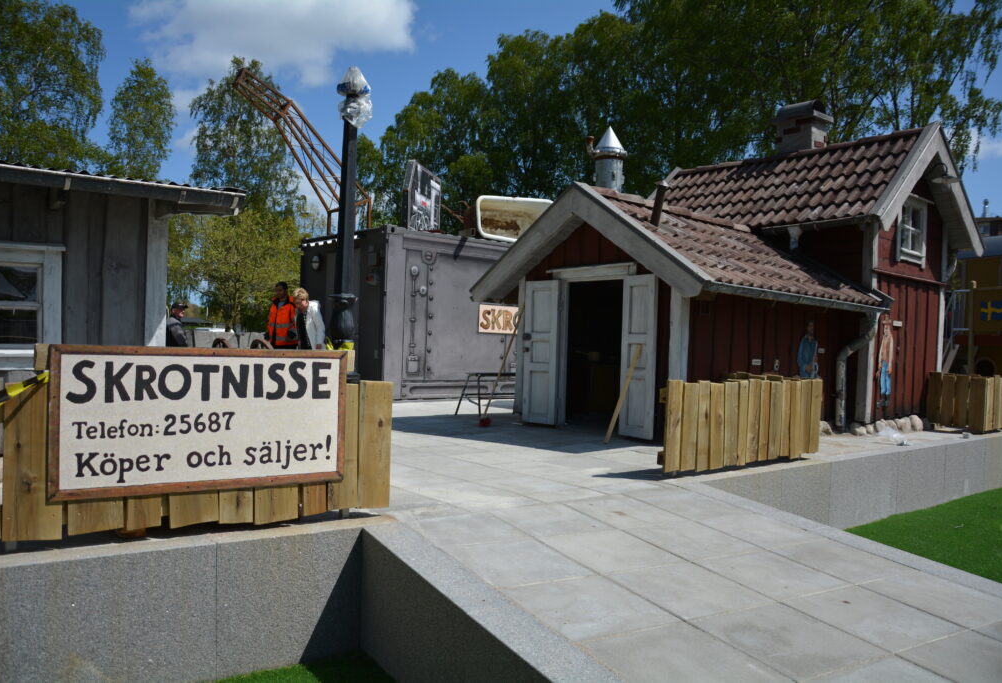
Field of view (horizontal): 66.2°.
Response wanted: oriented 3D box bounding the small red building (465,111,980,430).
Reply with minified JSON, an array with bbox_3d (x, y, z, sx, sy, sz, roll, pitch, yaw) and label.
[{"bbox_3d":[3.327,-1.384,11.255,7.411,4.840,4.480,2,0,-40],"label":"small red building"}]

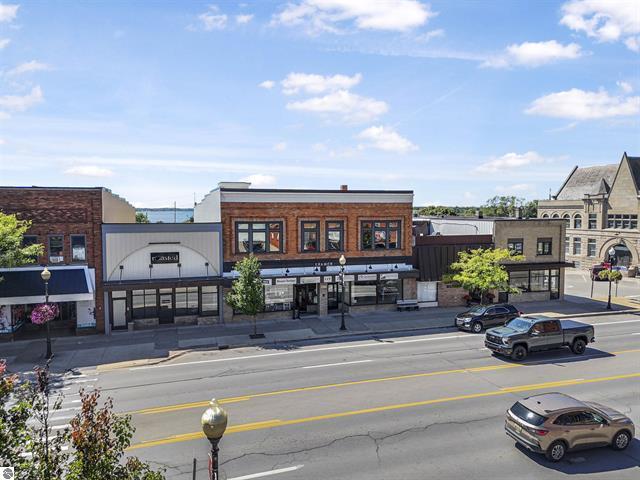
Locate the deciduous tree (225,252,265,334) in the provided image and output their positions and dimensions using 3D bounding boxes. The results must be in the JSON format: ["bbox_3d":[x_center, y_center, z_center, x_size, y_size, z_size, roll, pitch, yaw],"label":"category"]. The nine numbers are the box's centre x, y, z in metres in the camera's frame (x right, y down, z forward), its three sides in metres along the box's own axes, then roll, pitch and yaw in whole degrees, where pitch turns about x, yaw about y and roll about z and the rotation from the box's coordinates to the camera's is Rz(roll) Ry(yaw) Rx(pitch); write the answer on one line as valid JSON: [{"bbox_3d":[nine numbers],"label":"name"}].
[{"bbox_3d":[-4.772,3.610,28.586,2.400,5.339,2.400,-1,4,-17],"label":"deciduous tree"}]

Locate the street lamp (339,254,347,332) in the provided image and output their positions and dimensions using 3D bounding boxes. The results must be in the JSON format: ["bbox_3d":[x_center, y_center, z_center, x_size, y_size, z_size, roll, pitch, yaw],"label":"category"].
[{"bbox_3d":[1.589,3.583,30.302,0.520,5.141,0.520,0,4,0],"label":"street lamp"}]

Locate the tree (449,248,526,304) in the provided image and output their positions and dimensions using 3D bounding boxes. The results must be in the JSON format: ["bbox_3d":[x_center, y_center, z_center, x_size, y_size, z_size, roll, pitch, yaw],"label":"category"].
[{"bbox_3d":[12.640,3.265,33.733,5.400,5.274,5.400,-1,4,-17],"label":"tree"}]

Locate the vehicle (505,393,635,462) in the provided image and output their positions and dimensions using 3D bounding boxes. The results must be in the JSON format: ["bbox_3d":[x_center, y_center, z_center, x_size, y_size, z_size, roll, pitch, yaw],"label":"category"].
[{"bbox_3d":[8.895,6.435,15.876,4.580,1.680,1.880,-1,4,-15],"label":"vehicle"}]

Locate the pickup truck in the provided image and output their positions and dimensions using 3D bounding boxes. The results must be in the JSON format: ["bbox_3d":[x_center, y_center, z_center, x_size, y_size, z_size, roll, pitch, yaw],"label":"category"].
[{"bbox_3d":[12.876,5.584,25.958,6.300,2.000,2.080,-1,4,-15],"label":"pickup truck"}]

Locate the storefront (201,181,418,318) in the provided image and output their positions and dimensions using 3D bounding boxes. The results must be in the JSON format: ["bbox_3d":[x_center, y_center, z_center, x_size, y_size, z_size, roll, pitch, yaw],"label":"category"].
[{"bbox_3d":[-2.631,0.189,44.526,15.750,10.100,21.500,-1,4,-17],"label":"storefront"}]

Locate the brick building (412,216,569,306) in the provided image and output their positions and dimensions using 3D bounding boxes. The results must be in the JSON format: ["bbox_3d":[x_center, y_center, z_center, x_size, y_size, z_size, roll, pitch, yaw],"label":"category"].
[{"bbox_3d":[13.361,1.410,46.087,15.300,7.400,16.000,-1,4,-17],"label":"brick building"}]

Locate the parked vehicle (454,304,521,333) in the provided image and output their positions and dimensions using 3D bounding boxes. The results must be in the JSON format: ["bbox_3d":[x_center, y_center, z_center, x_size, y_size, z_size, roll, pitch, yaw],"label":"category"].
[{"bbox_3d":[11.774,5.394,31.146,4.750,1.680,1.840,-1,4,-16],"label":"parked vehicle"}]

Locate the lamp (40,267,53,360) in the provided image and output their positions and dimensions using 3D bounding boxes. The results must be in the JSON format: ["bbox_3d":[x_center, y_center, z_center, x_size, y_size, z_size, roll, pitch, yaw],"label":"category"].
[{"bbox_3d":[-15.093,4.024,24.486,0.580,5.101,0.580,-1,4,-17],"label":"lamp"}]

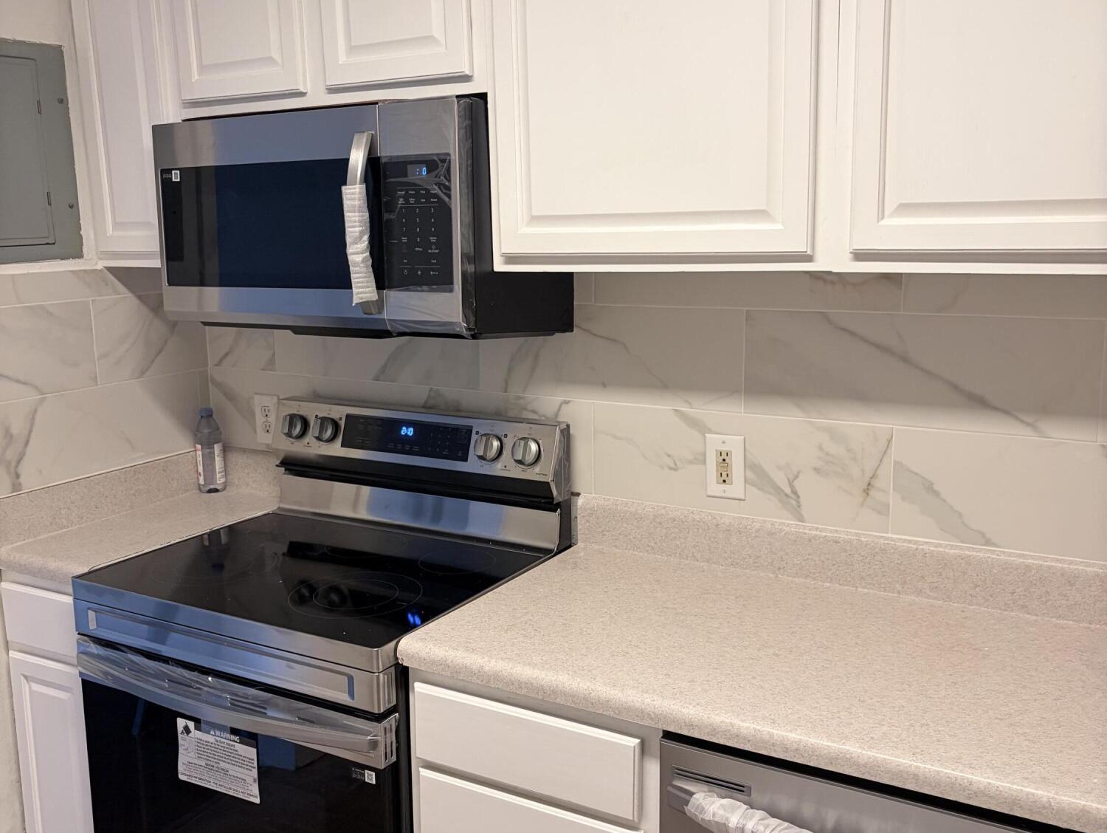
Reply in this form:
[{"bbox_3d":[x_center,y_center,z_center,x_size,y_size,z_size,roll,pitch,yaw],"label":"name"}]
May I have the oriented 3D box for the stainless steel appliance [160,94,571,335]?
[{"bbox_3d":[-0.390,-0.377,2.224,0.756,0.430,0.421,5,12,30],"label":"stainless steel appliance"}]

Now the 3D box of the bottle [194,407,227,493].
[{"bbox_3d":[-0.854,0.085,2.760,0.071,0.211,0.071,5,12,30],"label":"bottle"}]

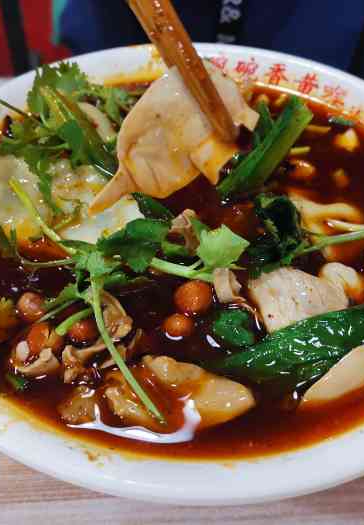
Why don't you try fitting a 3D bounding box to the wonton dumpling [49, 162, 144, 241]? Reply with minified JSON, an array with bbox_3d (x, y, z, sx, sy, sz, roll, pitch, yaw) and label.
[{"bbox_3d":[-0.033,-0.024,0.221,0.045,0.020,0.042,2,49,0],"label":"wonton dumpling"}]

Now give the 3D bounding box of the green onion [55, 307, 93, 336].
[{"bbox_3d":[-0.035,0.019,0.180,0.014,0.004,0.004,-29,56,-24],"label":"green onion"}]

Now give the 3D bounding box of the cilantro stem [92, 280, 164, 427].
[{"bbox_3d":[-0.020,0.026,0.172,0.007,0.010,0.057,-20,52,-18],"label":"cilantro stem"}]

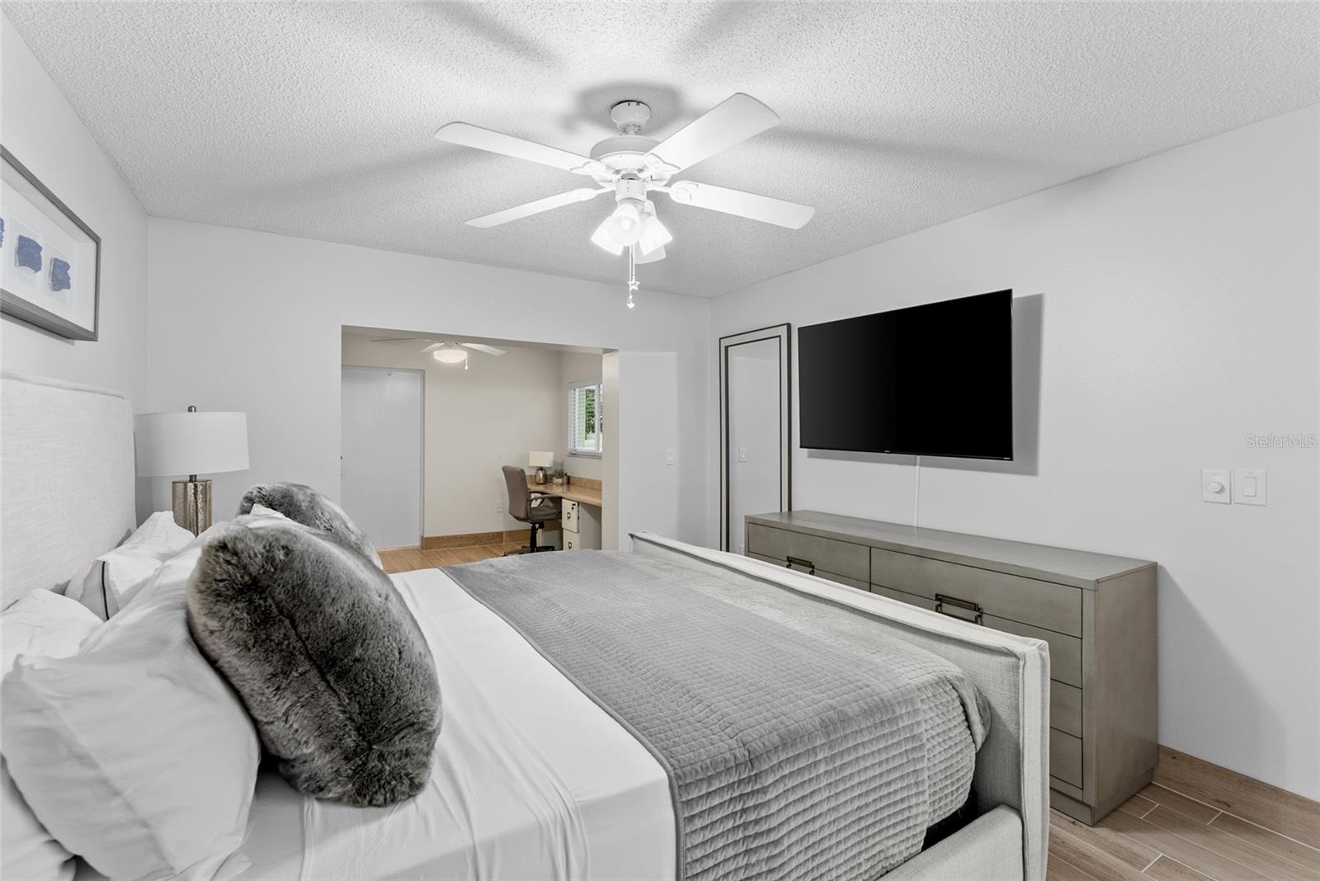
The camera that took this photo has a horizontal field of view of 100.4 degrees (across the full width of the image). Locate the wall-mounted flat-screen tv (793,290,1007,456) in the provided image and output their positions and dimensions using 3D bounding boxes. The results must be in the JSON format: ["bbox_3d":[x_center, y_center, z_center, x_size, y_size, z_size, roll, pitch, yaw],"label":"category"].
[{"bbox_3d":[1.266,-0.317,3.023,0.060,0.770,1.290,-1,2,-33],"label":"wall-mounted flat-screen tv"}]

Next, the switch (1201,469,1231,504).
[{"bbox_3d":[2.014,0.166,1.997,0.022,0.122,0.075,-1,1,-33],"label":"switch"}]

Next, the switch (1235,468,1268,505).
[{"bbox_3d":[2.066,0.163,1.927,0.012,0.124,0.078,-1,1,-33],"label":"switch"}]

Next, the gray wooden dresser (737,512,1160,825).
[{"bbox_3d":[1.224,0.887,2.761,0.523,0.837,1.778,-1,1,-32],"label":"gray wooden dresser"}]

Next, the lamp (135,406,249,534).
[{"bbox_3d":[-2.011,0.198,2.380,0.370,0.690,0.370,-1,1,-33],"label":"lamp"}]

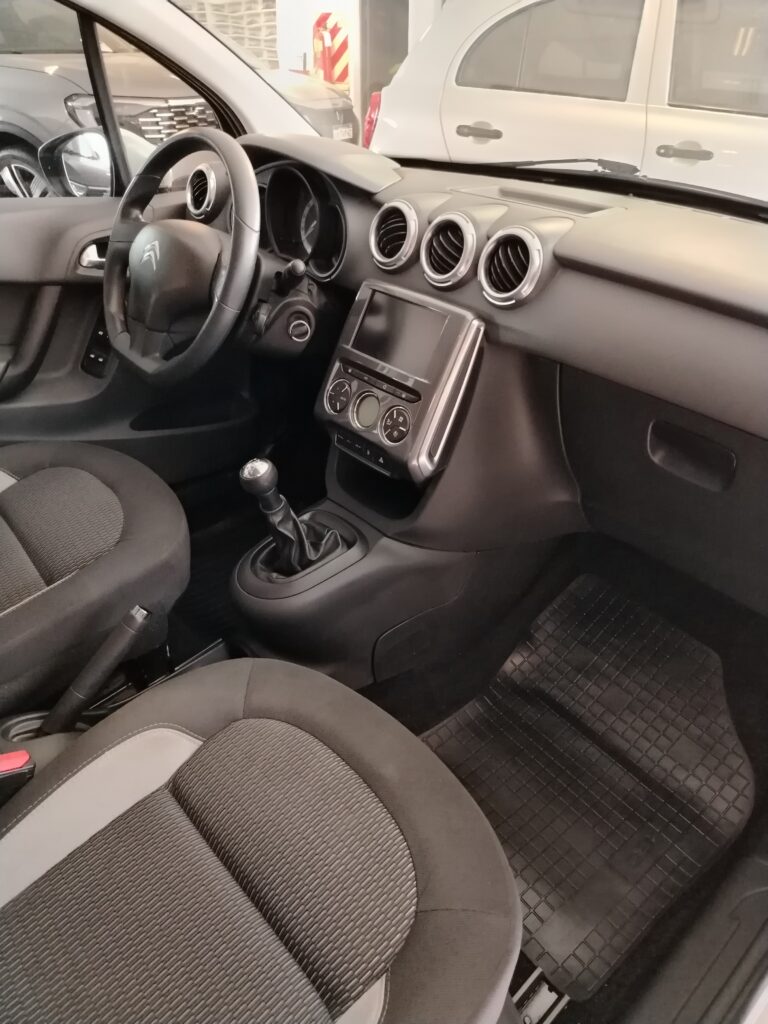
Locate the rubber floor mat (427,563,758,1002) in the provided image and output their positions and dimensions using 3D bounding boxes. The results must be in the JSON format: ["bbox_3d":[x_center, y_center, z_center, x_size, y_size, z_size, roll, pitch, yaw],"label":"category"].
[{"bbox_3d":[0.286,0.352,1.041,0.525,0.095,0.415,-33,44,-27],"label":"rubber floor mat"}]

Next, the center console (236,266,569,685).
[{"bbox_3d":[0.012,-0.042,1.003,0.530,0.510,0.290,-24,40,-33],"label":"center console"}]

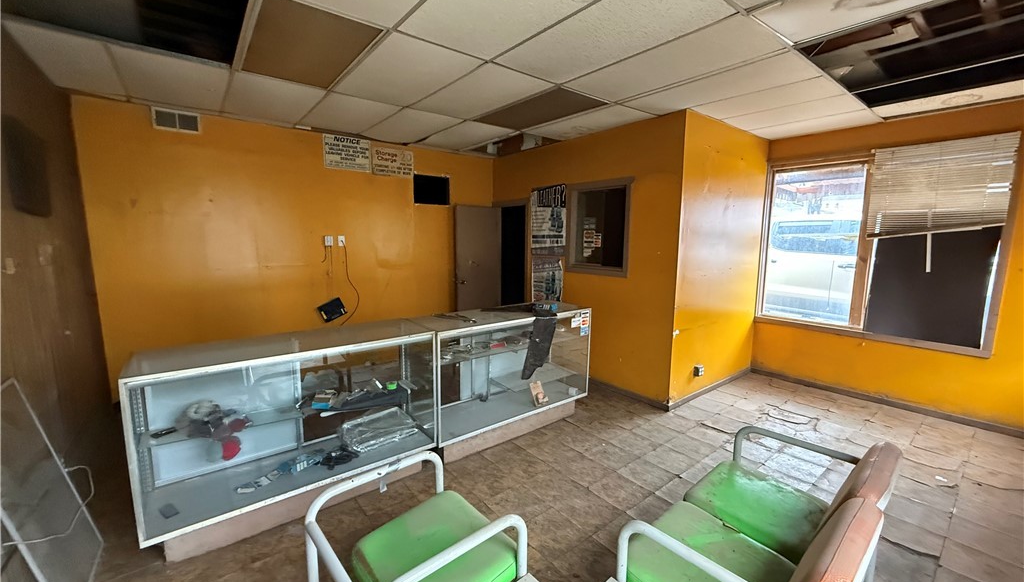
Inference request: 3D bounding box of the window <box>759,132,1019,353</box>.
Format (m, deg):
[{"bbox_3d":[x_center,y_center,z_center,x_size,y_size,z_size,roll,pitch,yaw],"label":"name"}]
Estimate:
[{"bbox_3d":[3.428,-0.431,4.037,0.120,1.800,1.850,-5,10,-38],"label":"window"}]

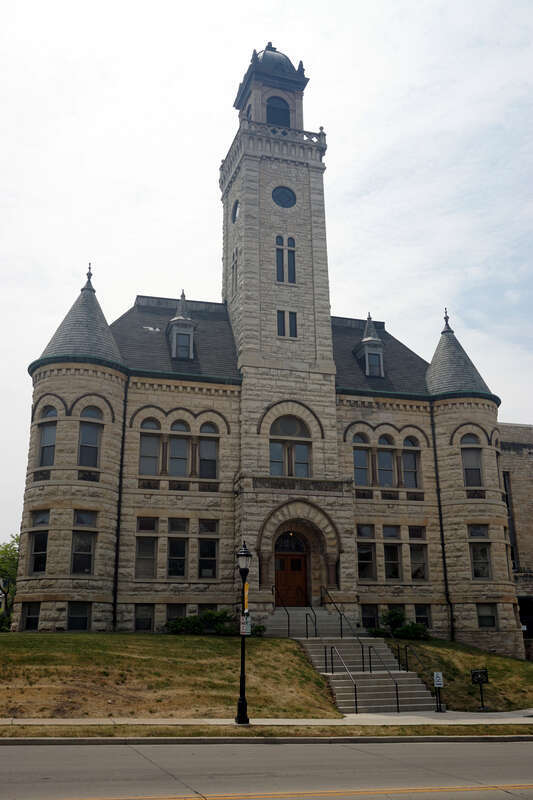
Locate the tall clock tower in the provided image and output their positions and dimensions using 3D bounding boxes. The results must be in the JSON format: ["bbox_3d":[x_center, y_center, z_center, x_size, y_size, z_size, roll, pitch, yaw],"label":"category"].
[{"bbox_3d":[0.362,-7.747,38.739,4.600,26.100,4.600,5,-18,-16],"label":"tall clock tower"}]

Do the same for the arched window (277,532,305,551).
[{"bbox_3d":[1.084,6.126,32.558,1.398,0.911,0.150,5,-18,-16],"label":"arched window"}]

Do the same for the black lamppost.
[{"bbox_3d":[-0.577,5.832,19.193,0.400,4.432,0.400,-1,-18,0],"label":"black lamppost"}]

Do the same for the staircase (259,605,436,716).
[{"bbox_3d":[2.470,9.020,26.833,4.750,3.420,5.900,5,-18,-16],"label":"staircase"}]

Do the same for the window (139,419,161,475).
[{"bbox_3d":[-4.975,1.995,32.423,0.960,2.520,0.200,5,-18,-16],"label":"window"}]

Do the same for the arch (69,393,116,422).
[{"bbox_3d":[-7.104,0.309,31.113,1.880,1.070,0.400,9,-20,-29],"label":"arch"}]

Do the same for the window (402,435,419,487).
[{"bbox_3d":[6.616,2.832,34.454,0.833,2.445,0.250,5,-18,-16],"label":"window"}]

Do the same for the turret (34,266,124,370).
[{"bbox_3d":[-8.112,-3.516,34.062,4.550,5.700,4.550,5,-18,-16],"label":"turret"}]

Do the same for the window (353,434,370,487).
[{"bbox_3d":[4.290,2.654,33.790,0.835,2.466,0.250,5,-18,-16],"label":"window"}]

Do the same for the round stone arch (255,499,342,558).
[{"bbox_3d":[1.288,5.440,31.854,3.650,2.350,0.600,5,-18,-16],"label":"round stone arch"}]

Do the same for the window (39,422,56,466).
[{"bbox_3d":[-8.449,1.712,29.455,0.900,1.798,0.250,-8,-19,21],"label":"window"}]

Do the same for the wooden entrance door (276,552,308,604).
[{"bbox_3d":[1.087,7.642,32.081,1.430,2.220,0.150,5,-18,-16],"label":"wooden entrance door"}]

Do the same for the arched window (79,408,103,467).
[{"bbox_3d":[-7.170,1.502,30.707,0.900,2.540,0.200,8,-19,-26],"label":"arched window"}]

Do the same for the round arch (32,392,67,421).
[{"bbox_3d":[-8.915,0.307,31.050,1.860,1.070,0.400,-9,-19,25],"label":"round arch"}]

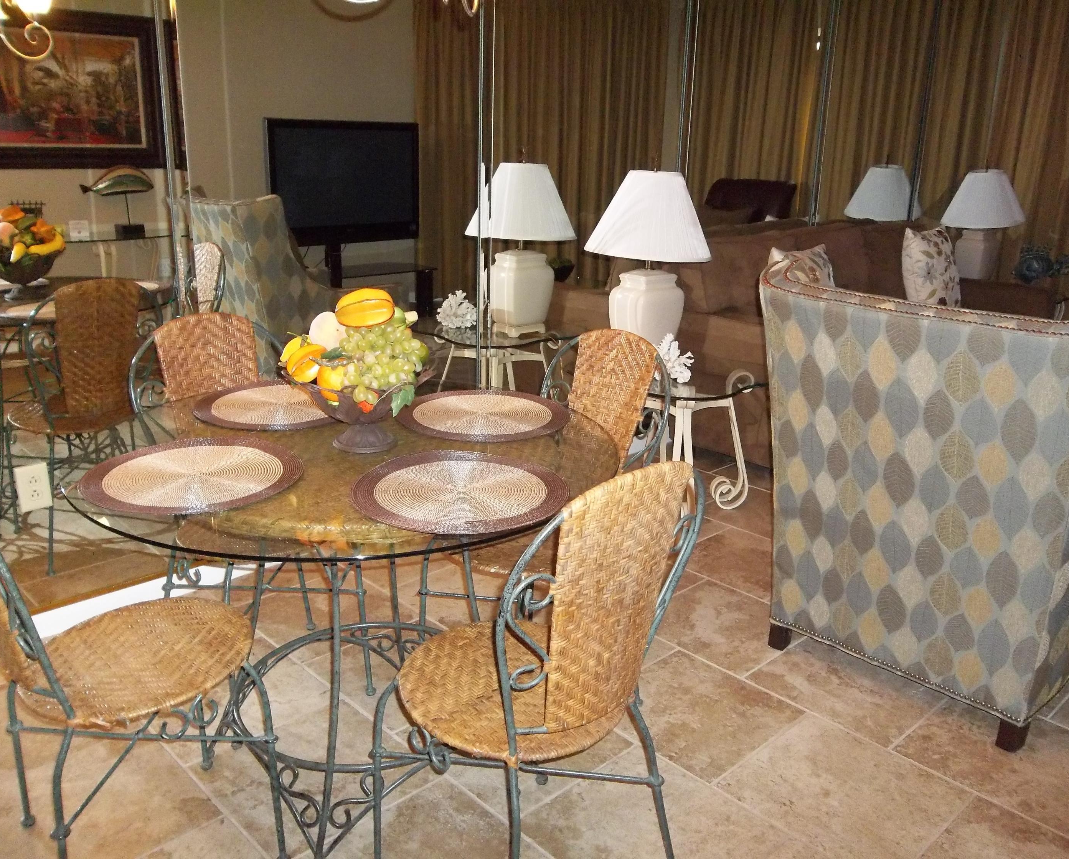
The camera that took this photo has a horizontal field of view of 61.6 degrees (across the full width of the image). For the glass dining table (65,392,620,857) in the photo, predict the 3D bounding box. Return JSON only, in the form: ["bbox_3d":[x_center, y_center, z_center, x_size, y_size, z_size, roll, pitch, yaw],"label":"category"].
[{"bbox_3d":[-0.342,0.394,1.805,0.990,0.773,0.990,-14,23,-42],"label":"glass dining table"}]

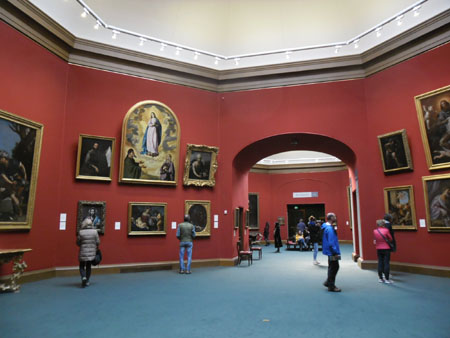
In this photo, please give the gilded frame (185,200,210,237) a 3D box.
[{"bbox_3d":[-0.970,1.758,12.534,0.995,1.256,0.080,4,-10,-29],"label":"gilded frame"}]

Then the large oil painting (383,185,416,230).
[{"bbox_3d":[5.431,1.212,10.843,0.099,1.319,0.952,4,-10,-30],"label":"large oil painting"}]

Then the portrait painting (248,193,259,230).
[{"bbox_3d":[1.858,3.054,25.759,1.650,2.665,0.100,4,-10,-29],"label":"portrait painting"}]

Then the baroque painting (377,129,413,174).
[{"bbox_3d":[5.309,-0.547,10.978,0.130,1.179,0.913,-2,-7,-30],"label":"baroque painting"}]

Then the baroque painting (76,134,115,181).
[{"bbox_3d":[-4.040,-0.340,11.033,1.052,1.359,0.099,5,-4,-29],"label":"baroque painting"}]

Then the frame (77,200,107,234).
[{"bbox_3d":[-4.091,1.490,10.767,0.792,1.019,0.090,4,-10,-29],"label":"frame"}]

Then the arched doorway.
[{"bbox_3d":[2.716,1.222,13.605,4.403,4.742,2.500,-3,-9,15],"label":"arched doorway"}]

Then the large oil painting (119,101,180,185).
[{"bbox_3d":[-2.497,-0.922,11.868,1.982,2.826,0.100,4,-3,-29],"label":"large oil painting"}]

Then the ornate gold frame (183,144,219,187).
[{"bbox_3d":[-0.857,-0.114,12.725,1.230,1.419,0.129,4,-2,-29],"label":"ornate gold frame"}]

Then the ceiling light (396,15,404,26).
[{"bbox_3d":[4.672,-3.953,9.345,0.159,0.268,0.179,5,-10,-30],"label":"ceiling light"}]

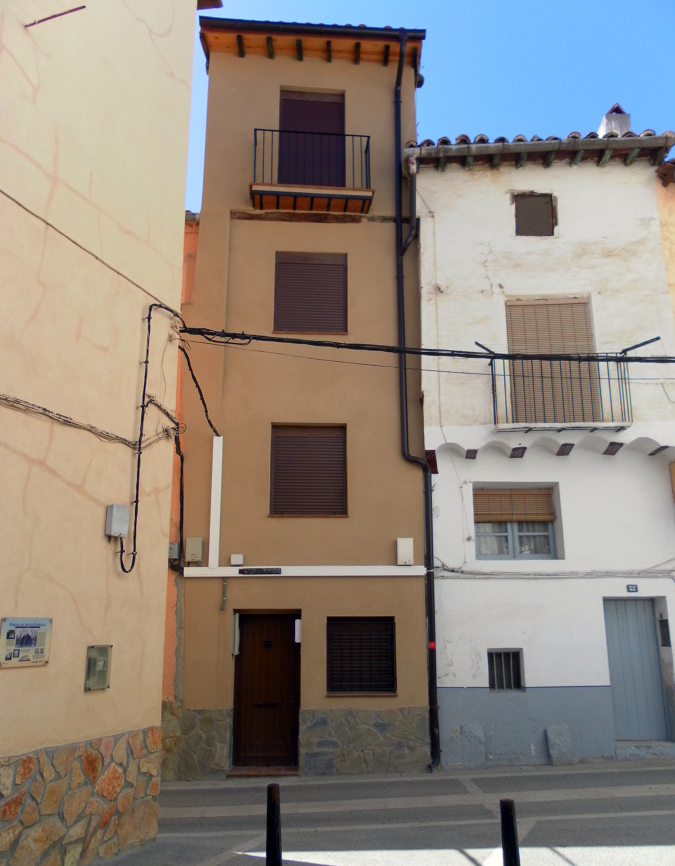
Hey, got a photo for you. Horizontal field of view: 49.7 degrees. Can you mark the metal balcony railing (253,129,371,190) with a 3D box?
[{"bbox_3d":[-0.403,-4.213,11.569,1.807,0.980,0.440,1,-13,-4],"label":"metal balcony railing"}]

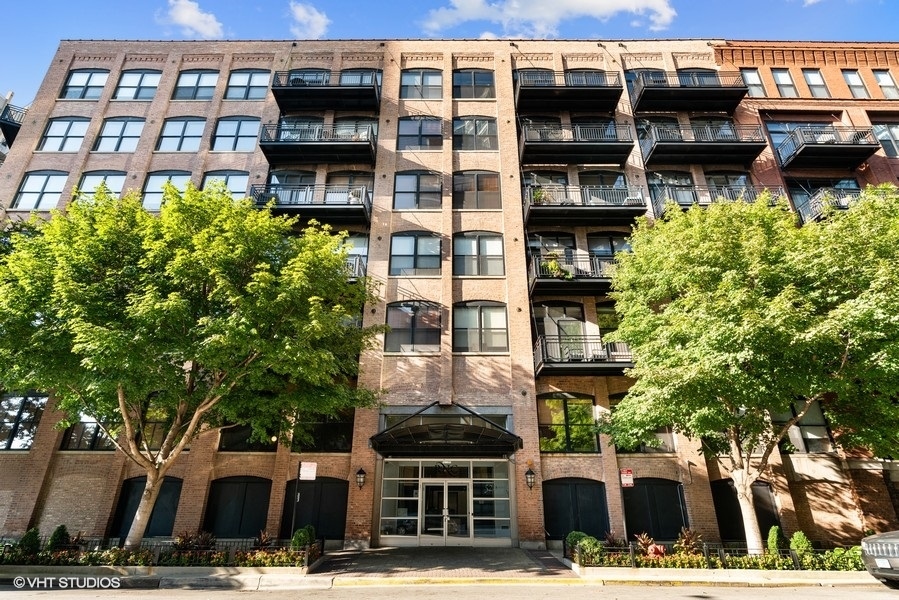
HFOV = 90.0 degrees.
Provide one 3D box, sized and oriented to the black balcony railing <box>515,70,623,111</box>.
[{"bbox_3d":[5.933,-10.478,22.603,4.919,1.233,1.312,0,-23,1],"label":"black balcony railing"}]

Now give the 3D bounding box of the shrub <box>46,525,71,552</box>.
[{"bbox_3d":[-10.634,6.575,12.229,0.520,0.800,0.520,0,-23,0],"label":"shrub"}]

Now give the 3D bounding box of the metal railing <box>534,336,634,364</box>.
[{"bbox_3d":[6.163,2.152,17.855,5.091,1.103,1.380,0,-23,0],"label":"metal railing"}]

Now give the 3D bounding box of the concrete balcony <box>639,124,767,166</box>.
[{"bbox_3d":[11.903,-7.326,21.217,4.995,1.203,1.312,0,-23,1],"label":"concrete balcony"}]

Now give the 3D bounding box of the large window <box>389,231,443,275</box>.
[{"bbox_3d":[-1.493,-2.095,20.059,2.335,2.319,0.150,0,-23,0],"label":"large window"}]

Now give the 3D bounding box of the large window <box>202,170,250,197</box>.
[{"bbox_3d":[-11.317,-5.490,22.550,2.307,2.343,0.200,0,-23,1],"label":"large window"}]

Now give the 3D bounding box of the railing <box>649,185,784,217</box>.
[{"bbox_3d":[12.332,-4.342,20.566,5.247,1.058,1.380,0,-23,0],"label":"railing"}]

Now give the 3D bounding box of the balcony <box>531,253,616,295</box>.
[{"bbox_3d":[6.190,-1.046,19.564,5.152,1.285,1.480,0,-23,1],"label":"balcony"}]

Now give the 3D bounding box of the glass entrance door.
[{"bbox_3d":[-0.119,7.664,16.144,1.839,2.113,0.100,0,-23,0],"label":"glass entrance door"}]

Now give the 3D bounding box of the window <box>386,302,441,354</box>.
[{"bbox_3d":[-1.545,1.159,19.694,2.378,2.380,0.200,0,-23,1],"label":"window"}]

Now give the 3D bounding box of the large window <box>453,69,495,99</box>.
[{"bbox_3d":[1.411,-12.076,25.186,2.392,2.279,0.200,0,-23,1],"label":"large window"}]

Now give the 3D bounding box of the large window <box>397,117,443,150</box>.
[{"bbox_3d":[-1.453,-8.420,22.692,2.221,2.204,0.200,0,-23,1],"label":"large window"}]

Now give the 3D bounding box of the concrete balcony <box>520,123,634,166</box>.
[{"bbox_3d":[5.928,-7.346,21.323,4.902,1.153,1.461,0,-23,0],"label":"concrete balcony"}]

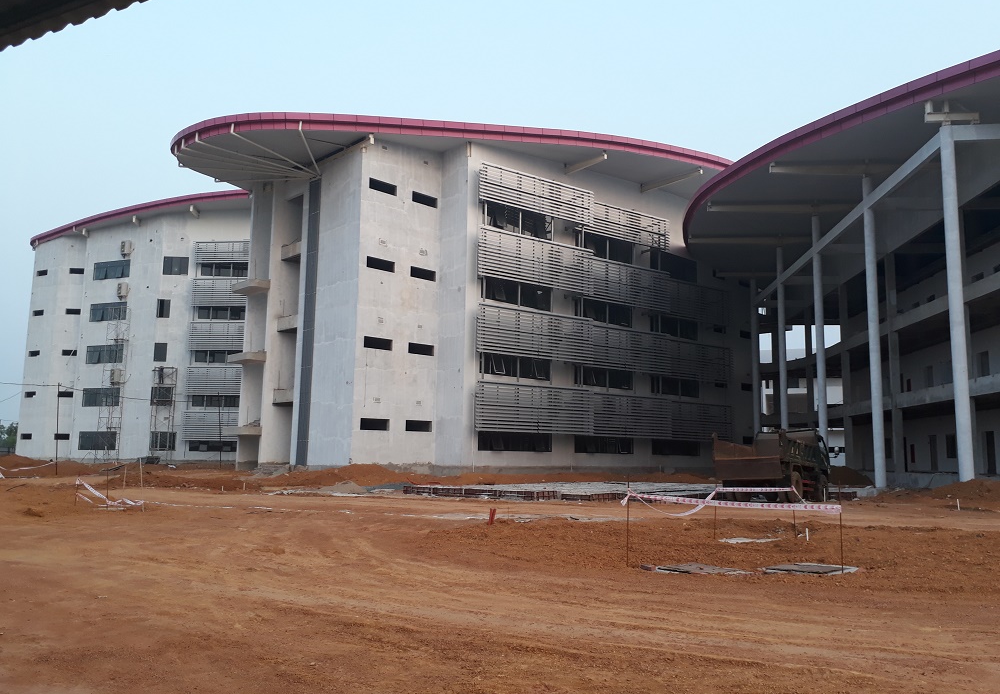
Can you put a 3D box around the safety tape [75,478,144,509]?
[{"bbox_3d":[-9.612,3.606,19.200,1.650,0.700,0.700,-1,-8,11],"label":"safety tape"}]

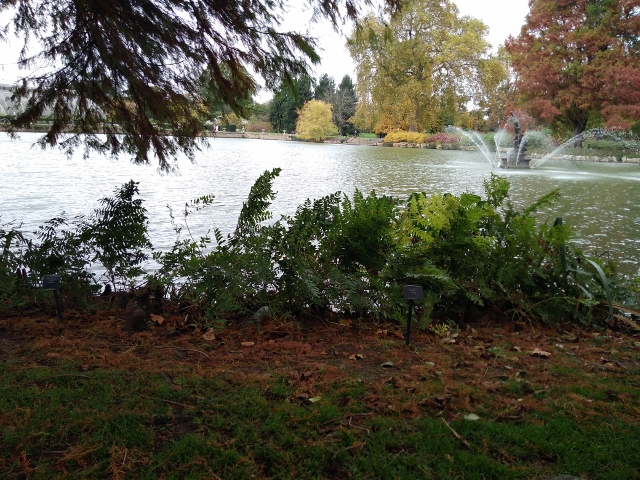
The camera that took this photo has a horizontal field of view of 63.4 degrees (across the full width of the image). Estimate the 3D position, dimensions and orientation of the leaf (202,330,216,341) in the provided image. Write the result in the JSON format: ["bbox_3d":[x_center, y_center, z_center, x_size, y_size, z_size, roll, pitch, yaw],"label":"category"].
[{"bbox_3d":[-0.818,0.707,3.833,0.100,0.045,0.085,2,12,0],"label":"leaf"}]

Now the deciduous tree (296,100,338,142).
[{"bbox_3d":[-0.531,-25.391,110.000,8.500,8.100,8.300,2,12,0],"label":"deciduous tree"}]

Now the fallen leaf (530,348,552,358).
[{"bbox_3d":[1.607,0.827,3.757,0.145,0.040,0.095,2,12,0],"label":"fallen leaf"}]

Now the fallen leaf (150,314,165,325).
[{"bbox_3d":[-1.290,0.631,4.108,0.100,0.045,0.085,2,12,0],"label":"fallen leaf"}]

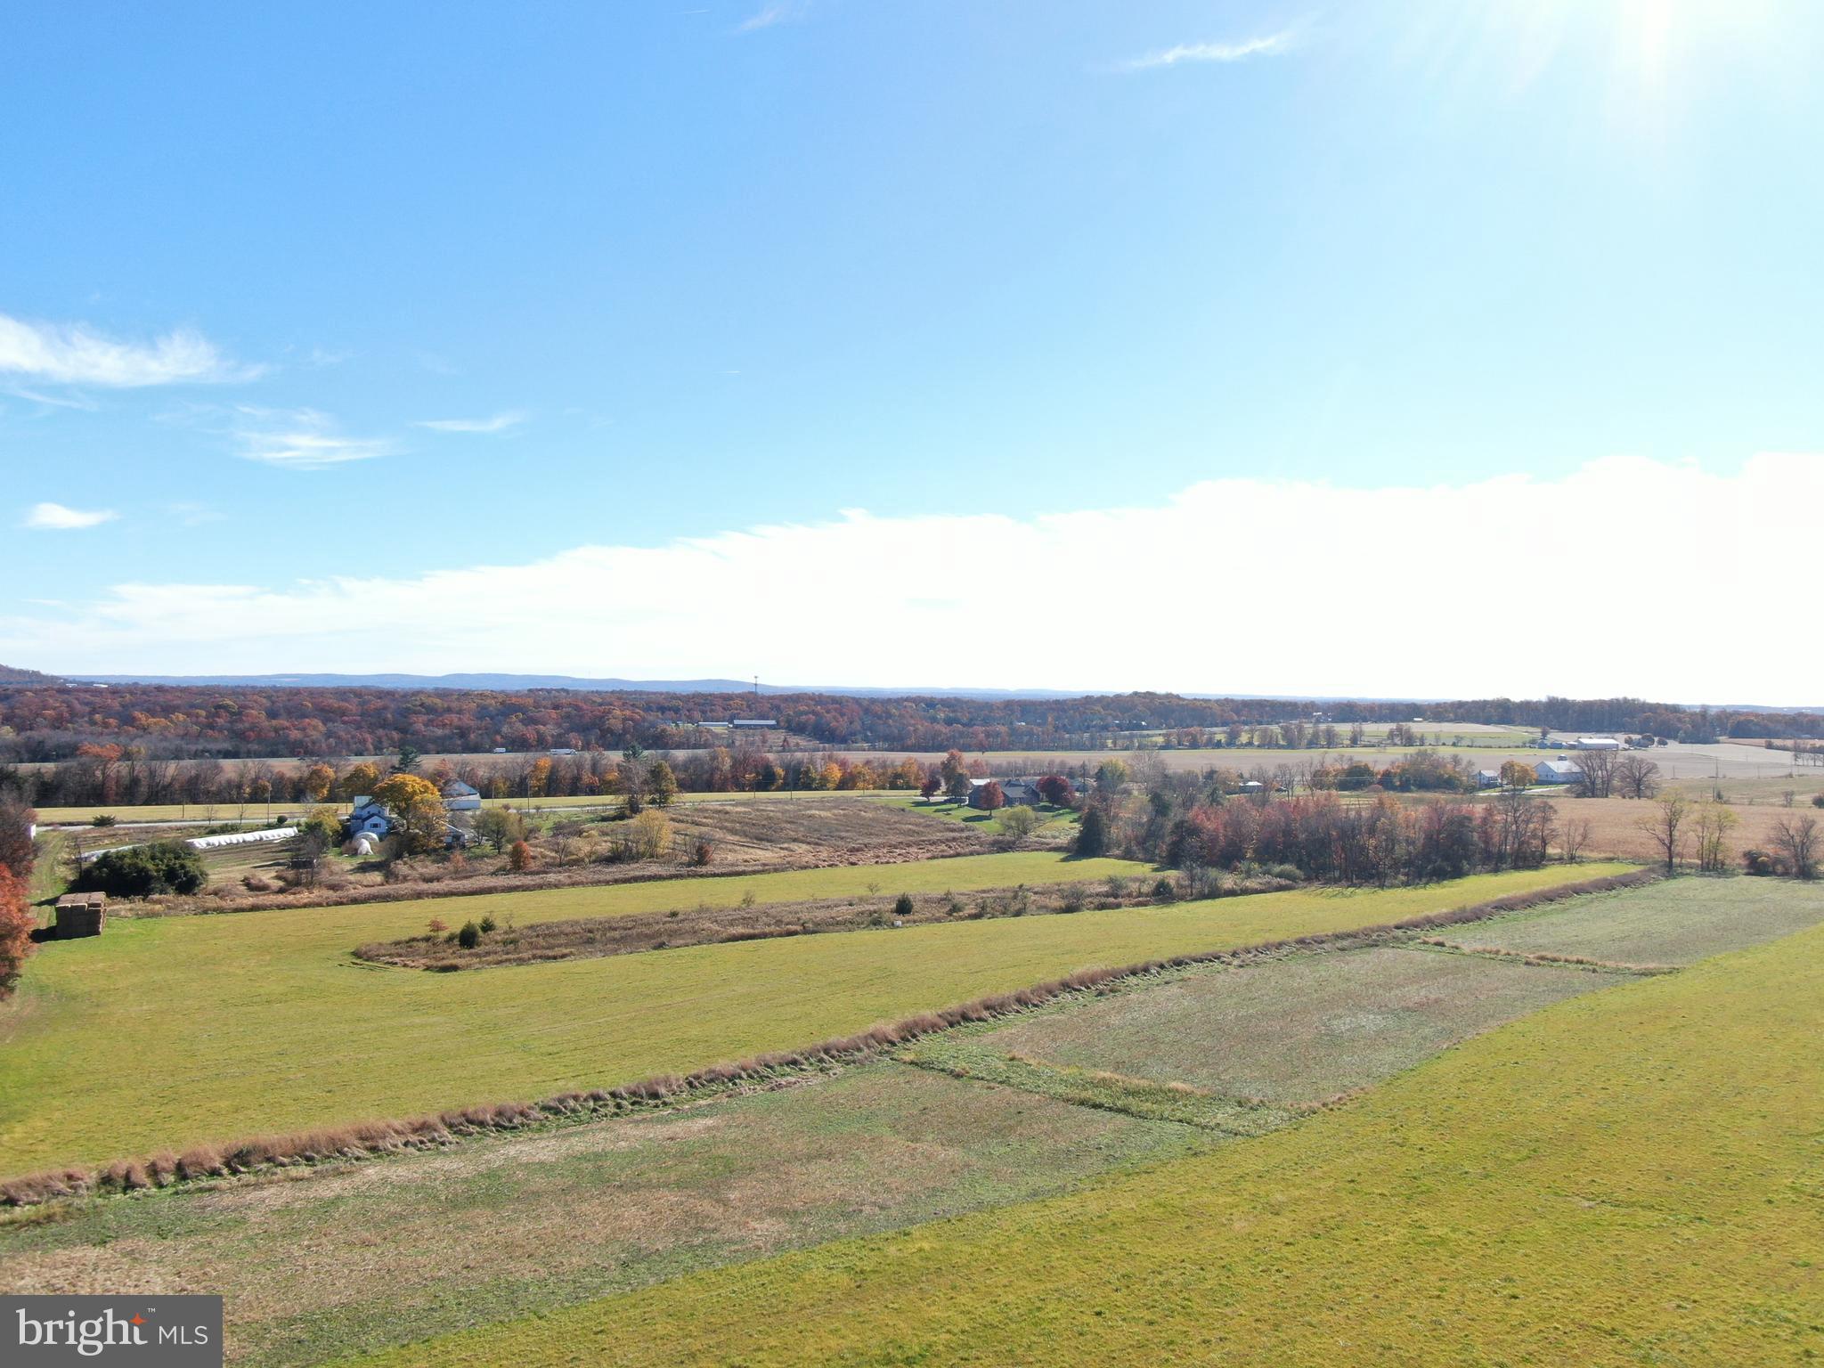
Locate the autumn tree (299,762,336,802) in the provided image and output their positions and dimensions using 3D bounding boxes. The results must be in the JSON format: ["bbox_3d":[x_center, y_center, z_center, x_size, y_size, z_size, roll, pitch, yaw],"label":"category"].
[{"bbox_3d":[-189.560,31.380,403.670,11.370,13.190,11.370,1,0,-25],"label":"autumn tree"}]

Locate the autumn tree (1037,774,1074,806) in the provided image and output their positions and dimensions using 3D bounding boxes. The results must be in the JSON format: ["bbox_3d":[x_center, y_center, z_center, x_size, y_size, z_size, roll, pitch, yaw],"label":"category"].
[{"bbox_3d":[42.850,31.820,376.570,11.460,9.760,11.110,1,0,0],"label":"autumn tree"}]

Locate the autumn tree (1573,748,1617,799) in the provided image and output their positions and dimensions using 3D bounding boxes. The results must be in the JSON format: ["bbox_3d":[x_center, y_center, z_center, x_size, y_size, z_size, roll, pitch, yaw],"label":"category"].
[{"bbox_3d":[269.670,35.170,499.410,17.440,20.260,17.440,1,0,28],"label":"autumn tree"}]

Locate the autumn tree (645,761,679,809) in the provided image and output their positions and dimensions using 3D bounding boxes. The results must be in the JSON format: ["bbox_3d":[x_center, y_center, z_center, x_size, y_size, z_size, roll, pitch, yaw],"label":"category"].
[{"bbox_3d":[-80.070,32.070,406.660,10.540,15.120,10.540,1,0,-11],"label":"autumn tree"}]

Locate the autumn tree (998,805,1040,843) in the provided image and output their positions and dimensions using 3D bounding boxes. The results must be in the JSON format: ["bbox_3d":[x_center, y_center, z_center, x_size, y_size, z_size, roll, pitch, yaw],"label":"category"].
[{"bbox_3d":[28.280,36.250,331.680,11.210,9.340,11.210,1,0,5],"label":"autumn tree"}]

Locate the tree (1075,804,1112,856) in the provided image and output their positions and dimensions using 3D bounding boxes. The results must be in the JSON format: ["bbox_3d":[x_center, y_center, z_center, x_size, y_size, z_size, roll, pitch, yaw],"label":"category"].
[{"bbox_3d":[41.270,33.180,287.270,8.420,12.300,8.160,1,0,0],"label":"tree"}]

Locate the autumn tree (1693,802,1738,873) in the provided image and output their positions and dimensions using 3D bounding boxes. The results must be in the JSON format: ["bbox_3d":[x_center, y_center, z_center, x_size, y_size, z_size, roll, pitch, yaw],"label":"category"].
[{"bbox_3d":[178.750,34.040,281.030,10.130,15.830,9.830,1,0,0],"label":"autumn tree"}]

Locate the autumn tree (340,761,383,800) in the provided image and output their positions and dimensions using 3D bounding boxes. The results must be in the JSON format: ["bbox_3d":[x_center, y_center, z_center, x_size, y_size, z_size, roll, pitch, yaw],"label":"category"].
[{"bbox_3d":[-165.140,29.480,379.200,12.820,12.390,12.430,1,0,0],"label":"autumn tree"}]

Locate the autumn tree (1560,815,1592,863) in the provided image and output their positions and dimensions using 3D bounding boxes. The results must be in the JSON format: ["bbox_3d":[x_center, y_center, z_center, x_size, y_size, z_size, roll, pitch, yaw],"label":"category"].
[{"bbox_3d":[153.650,36.140,292.950,7.920,11.220,7.680,1,0,0],"label":"autumn tree"}]

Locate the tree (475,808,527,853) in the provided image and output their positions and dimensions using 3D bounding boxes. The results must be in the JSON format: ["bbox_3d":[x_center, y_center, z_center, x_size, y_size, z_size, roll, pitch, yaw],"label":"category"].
[{"bbox_3d":[-87.660,31.200,270.140,11.260,9.740,10.920,1,0,0],"label":"tree"}]

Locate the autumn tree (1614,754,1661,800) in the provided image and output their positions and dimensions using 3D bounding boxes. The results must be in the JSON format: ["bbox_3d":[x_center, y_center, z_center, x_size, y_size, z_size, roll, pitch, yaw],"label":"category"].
[{"bbox_3d":[286.320,36.690,499.050,18.550,17.710,18.550,1,0,30],"label":"autumn tree"}]

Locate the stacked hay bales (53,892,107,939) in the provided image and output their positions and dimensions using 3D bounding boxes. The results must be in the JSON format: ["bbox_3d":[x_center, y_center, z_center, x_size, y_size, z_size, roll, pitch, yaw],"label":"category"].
[{"bbox_3d":[-130.034,36.143,198.000,5.766,4.976,10.464,1,0,-31],"label":"stacked hay bales"}]

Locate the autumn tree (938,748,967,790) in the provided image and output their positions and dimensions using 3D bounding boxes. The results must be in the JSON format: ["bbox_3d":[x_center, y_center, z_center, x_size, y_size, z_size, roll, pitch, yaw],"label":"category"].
[{"bbox_3d":[13.610,28.850,416.390,9.850,15.010,9.560,1,0,0],"label":"autumn tree"}]

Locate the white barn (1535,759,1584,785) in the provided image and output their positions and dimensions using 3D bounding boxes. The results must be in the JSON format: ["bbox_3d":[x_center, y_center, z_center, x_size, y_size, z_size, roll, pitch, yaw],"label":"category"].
[{"bbox_3d":[299.300,40.150,584.960,18.000,10.600,14.000,1,0,-26],"label":"white barn"}]

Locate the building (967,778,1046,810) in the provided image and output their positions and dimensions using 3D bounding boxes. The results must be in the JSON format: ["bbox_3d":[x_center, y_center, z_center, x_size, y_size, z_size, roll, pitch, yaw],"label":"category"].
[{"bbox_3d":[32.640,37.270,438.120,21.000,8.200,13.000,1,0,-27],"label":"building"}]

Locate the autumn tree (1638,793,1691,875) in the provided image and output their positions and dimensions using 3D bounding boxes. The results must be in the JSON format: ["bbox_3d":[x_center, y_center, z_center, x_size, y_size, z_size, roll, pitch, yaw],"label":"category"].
[{"bbox_3d":[169.520,33.690,284.750,11.870,18.290,11.870,1,0,31],"label":"autumn tree"}]

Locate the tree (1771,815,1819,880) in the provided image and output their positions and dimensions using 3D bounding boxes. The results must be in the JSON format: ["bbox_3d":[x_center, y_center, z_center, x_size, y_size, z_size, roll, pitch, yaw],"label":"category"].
[{"bbox_3d":[189.830,35.060,271.730,10.100,14.080,9.800,1,0,0],"label":"tree"}]

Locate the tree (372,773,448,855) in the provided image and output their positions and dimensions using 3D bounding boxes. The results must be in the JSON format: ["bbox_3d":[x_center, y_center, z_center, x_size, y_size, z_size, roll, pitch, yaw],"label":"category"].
[{"bbox_3d":[-108.530,28.210,273.640,16.340,17.880,15.850,1,0,0],"label":"tree"}]

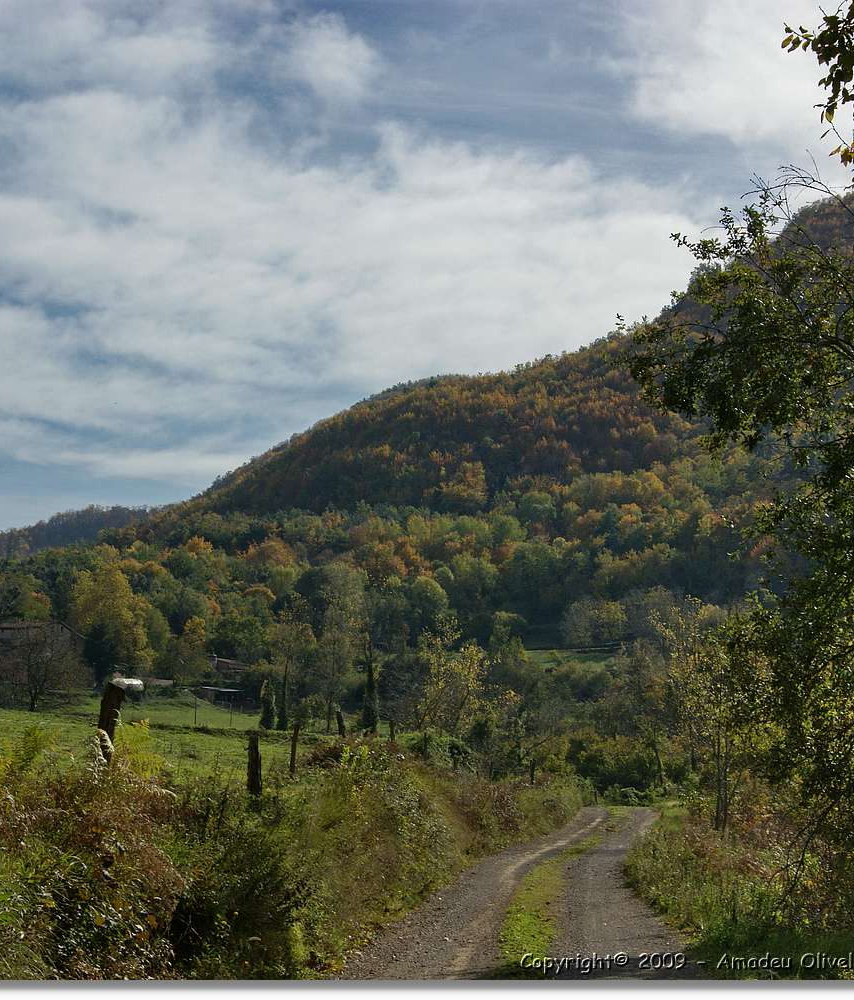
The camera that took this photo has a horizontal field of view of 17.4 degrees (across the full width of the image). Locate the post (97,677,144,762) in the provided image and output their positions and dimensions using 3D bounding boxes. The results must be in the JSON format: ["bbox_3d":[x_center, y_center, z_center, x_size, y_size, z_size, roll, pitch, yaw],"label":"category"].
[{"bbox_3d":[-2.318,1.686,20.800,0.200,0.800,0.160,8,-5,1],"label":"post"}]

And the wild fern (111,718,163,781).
[{"bbox_3d":[-2.018,1.761,19.500,0.380,0.470,0.330,0,-5,0],"label":"wild fern"}]

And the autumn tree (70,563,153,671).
[{"bbox_3d":[-29.927,11.908,265.000,8.000,11.300,7.600,0,-5,0],"label":"autumn tree"}]

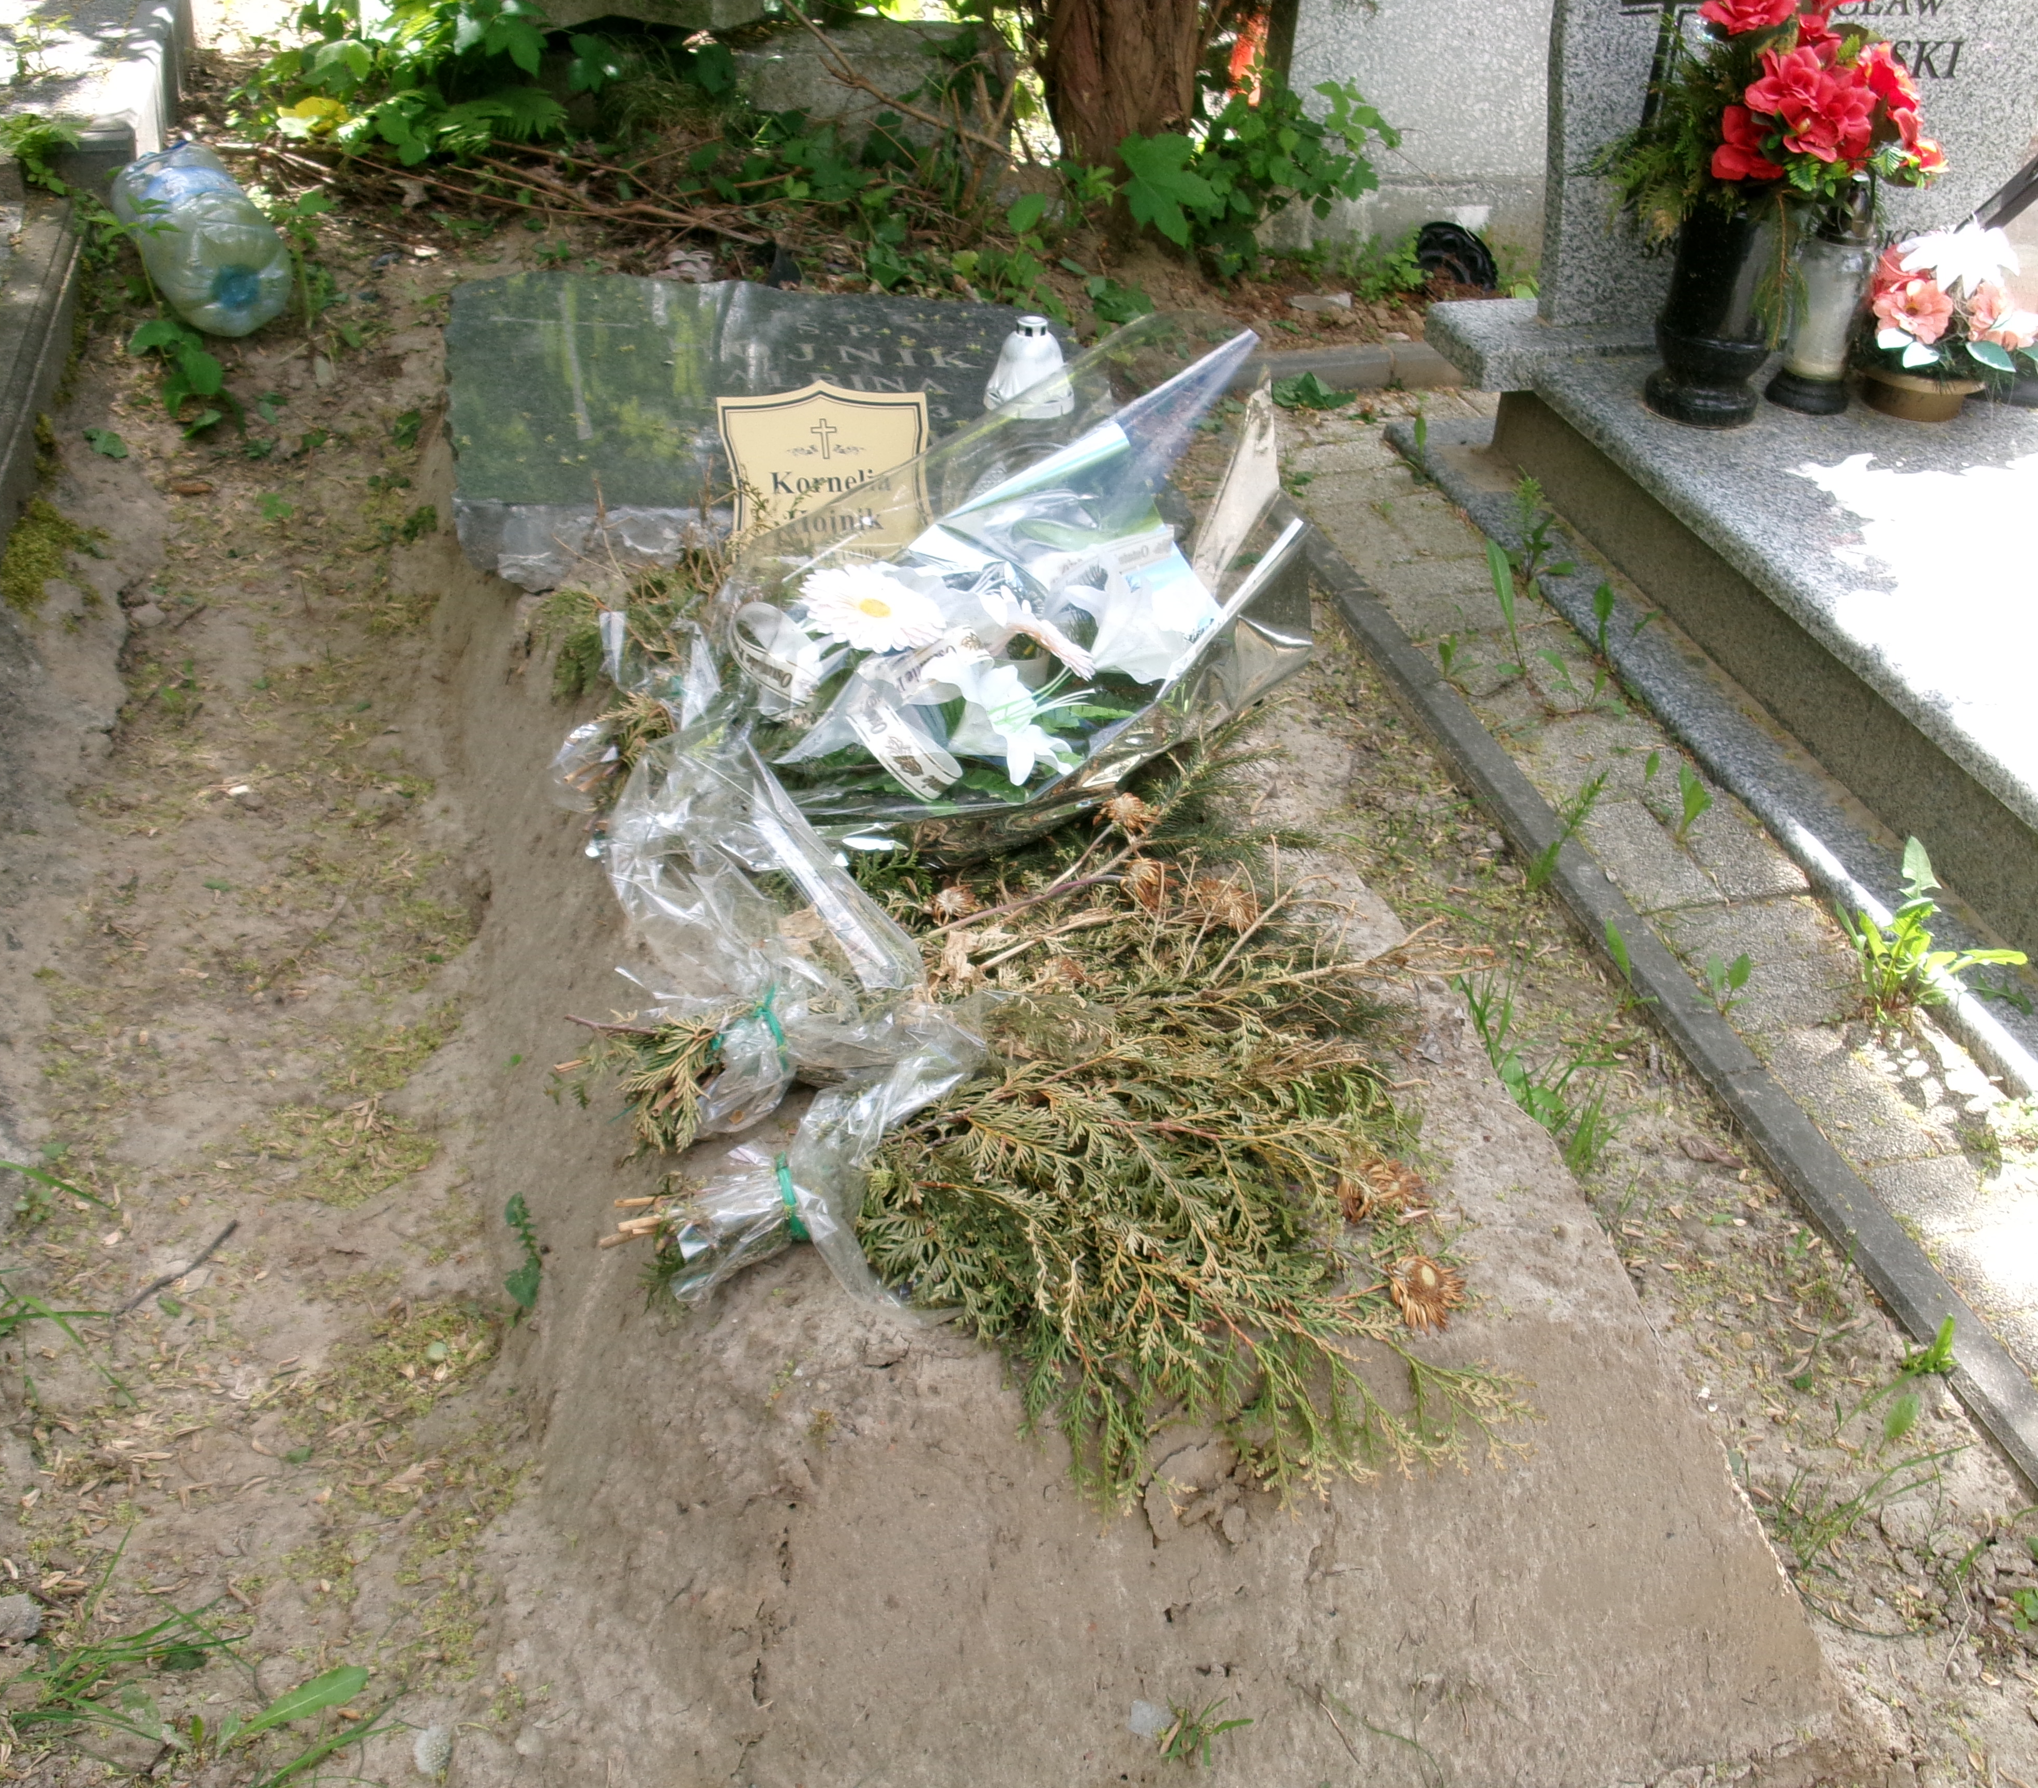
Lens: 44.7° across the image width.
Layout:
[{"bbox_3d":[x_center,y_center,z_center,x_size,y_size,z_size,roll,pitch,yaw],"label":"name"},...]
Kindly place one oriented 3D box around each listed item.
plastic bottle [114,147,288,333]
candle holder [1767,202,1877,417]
[{"bbox_3d":[-1.179,-0.951,3.592,0.172,0.172,0.322,-18,47,-28],"label":"plastic bottle"},{"bbox_3d":[0.954,-0.703,2.905,0.100,0.262,0.100,11,33,15],"label":"candle holder"}]

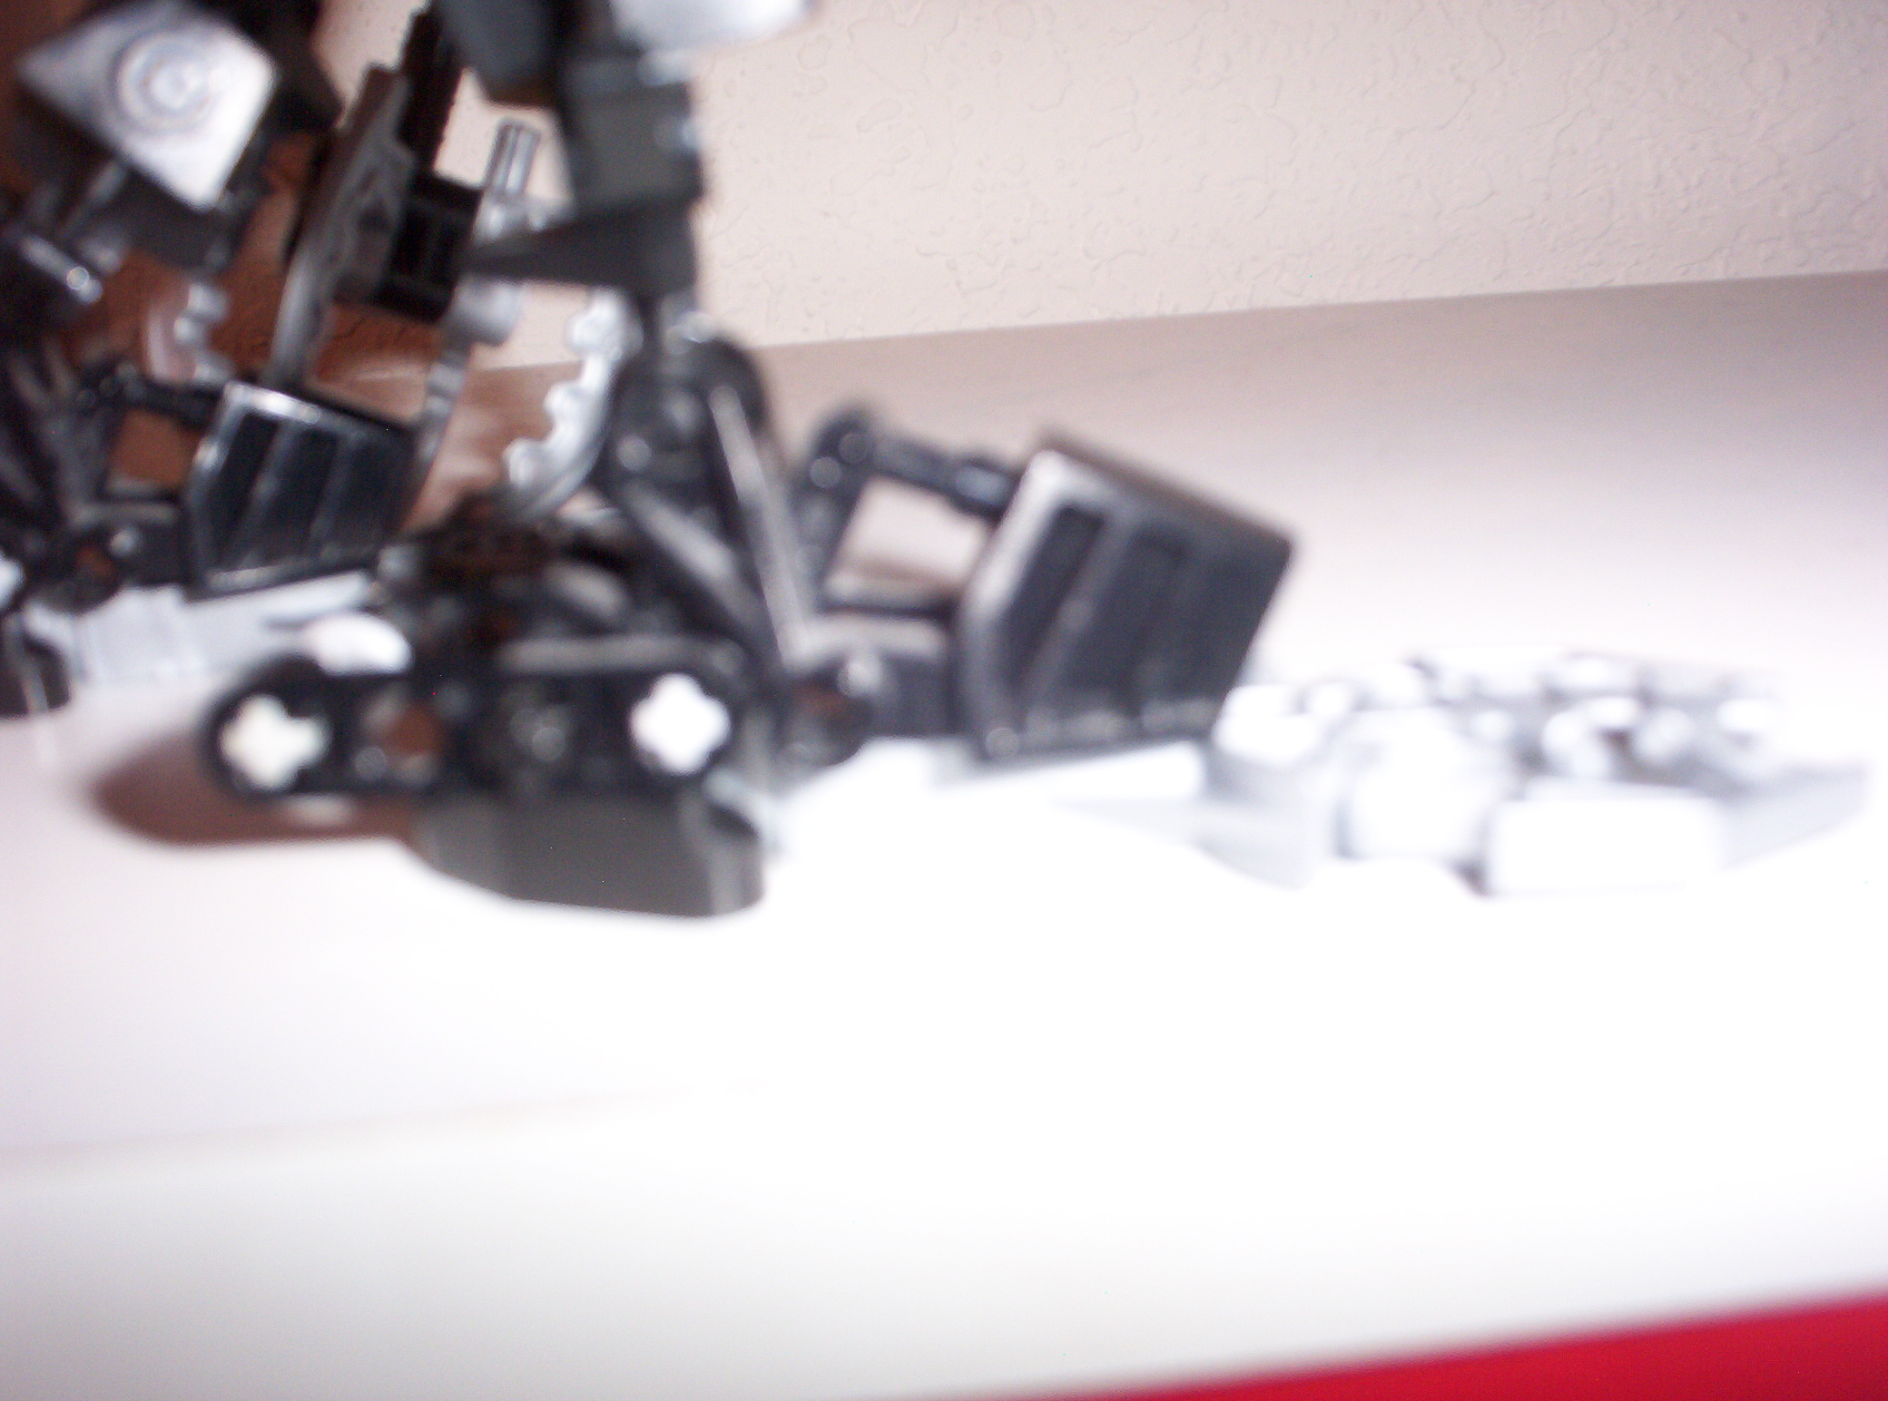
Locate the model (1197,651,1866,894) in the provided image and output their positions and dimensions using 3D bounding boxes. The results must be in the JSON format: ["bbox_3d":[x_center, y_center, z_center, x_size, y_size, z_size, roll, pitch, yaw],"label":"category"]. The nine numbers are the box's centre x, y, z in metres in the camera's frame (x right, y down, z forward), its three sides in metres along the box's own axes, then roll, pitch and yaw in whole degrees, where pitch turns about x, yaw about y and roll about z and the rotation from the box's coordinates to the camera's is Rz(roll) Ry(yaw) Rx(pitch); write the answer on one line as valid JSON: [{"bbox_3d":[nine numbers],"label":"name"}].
[{"bbox_3d":[0.038,0.004,0.125,0.040,0.009,0.023,-2,18,1],"label":"model"}]

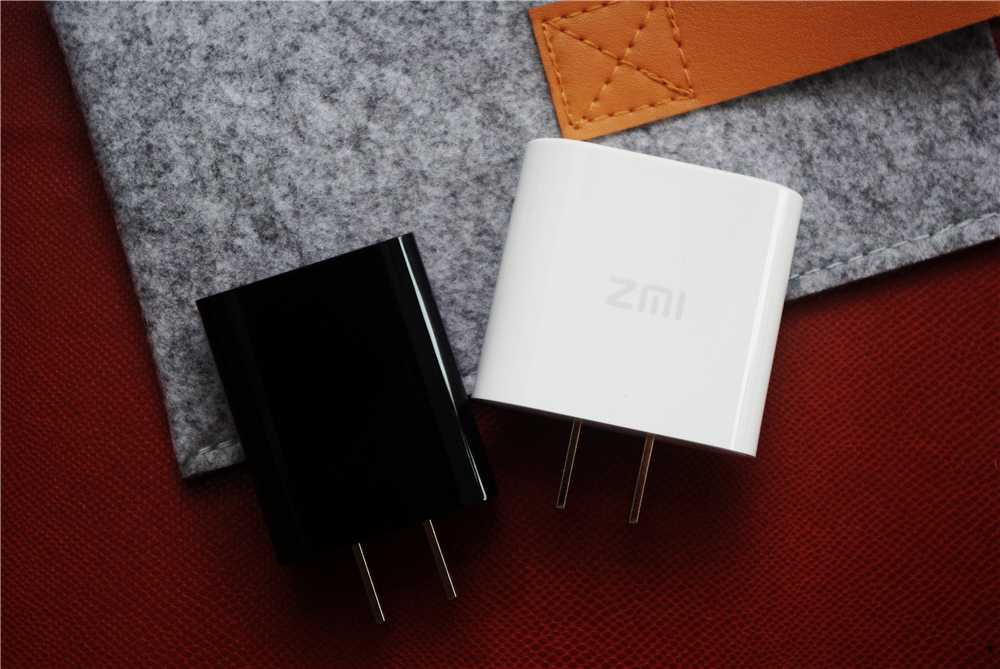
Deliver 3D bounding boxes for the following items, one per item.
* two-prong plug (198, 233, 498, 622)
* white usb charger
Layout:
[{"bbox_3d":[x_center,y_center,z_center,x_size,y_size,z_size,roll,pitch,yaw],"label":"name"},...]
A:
[{"bbox_3d":[-0.024,0.018,0.389,0.038,0.024,0.061,-18,90,-1],"label":"two-prong plug"},{"bbox_3d":[0.022,0.002,0.390,0.049,0.025,0.060,11,86,1],"label":"white usb charger"}]

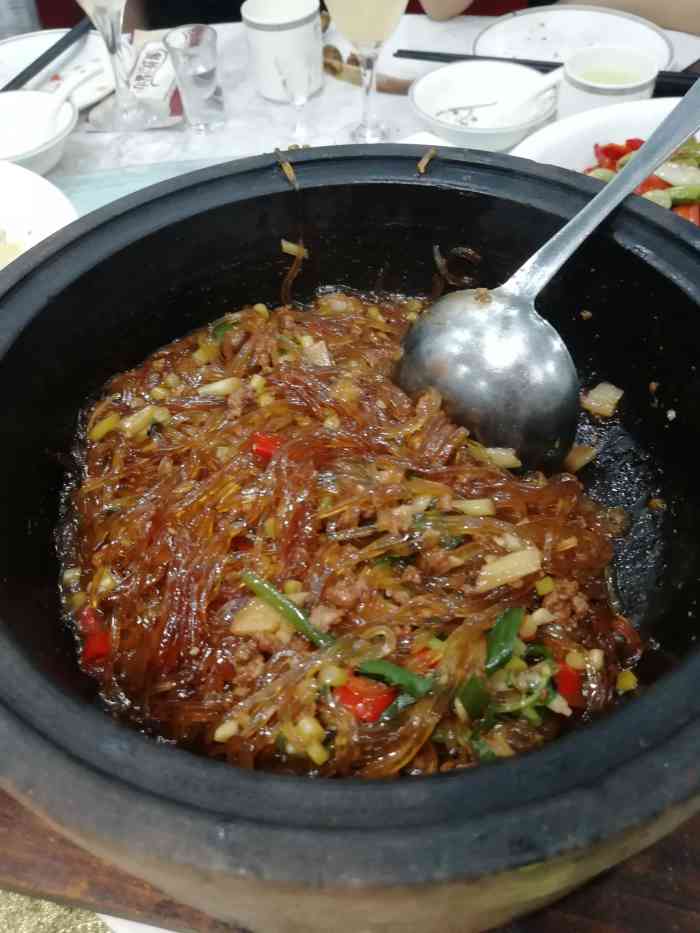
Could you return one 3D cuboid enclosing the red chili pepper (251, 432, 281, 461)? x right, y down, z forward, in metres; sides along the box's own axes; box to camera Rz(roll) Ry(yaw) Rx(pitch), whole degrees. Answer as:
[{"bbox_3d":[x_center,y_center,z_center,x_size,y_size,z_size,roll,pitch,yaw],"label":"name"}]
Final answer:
[{"bbox_3d":[-0.032,-0.007,0.280,0.013,0.007,0.010,9,51,10],"label":"red chili pepper"}]

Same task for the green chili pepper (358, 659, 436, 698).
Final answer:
[{"bbox_3d":[0.013,0.064,0.218,0.024,0.008,0.006,18,52,16],"label":"green chili pepper"}]

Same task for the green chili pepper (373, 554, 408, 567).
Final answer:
[{"bbox_3d":[0.014,0.032,0.248,0.014,0.005,0.005,-7,50,-3],"label":"green chili pepper"}]

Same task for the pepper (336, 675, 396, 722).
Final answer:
[{"bbox_3d":[0.005,0.069,0.216,0.018,0.009,0.014,4,51,6],"label":"pepper"}]

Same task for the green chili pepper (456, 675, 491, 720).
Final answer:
[{"bbox_3d":[0.037,0.070,0.218,0.009,0.008,0.014,13,51,13],"label":"green chili pepper"}]

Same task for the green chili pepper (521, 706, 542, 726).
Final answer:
[{"bbox_3d":[0.054,0.075,0.217,0.004,0.005,0.006,-21,52,-16],"label":"green chili pepper"}]

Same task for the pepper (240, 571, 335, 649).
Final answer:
[{"bbox_3d":[-0.020,0.046,0.230,0.040,0.006,0.005,33,57,26],"label":"pepper"}]

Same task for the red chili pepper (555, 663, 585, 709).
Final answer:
[{"bbox_3d":[0.066,0.067,0.220,0.008,0.008,0.014,-3,50,1],"label":"red chili pepper"}]

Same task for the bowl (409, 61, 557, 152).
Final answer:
[{"bbox_3d":[0.107,-0.284,0.602,0.120,0.047,0.120,-1,50,2],"label":"bowl"}]

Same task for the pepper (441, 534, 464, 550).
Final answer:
[{"bbox_3d":[0.035,0.027,0.249,0.008,0.006,0.005,-5,49,-3],"label":"pepper"}]

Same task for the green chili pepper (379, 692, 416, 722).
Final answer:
[{"bbox_3d":[0.015,0.073,0.219,0.013,0.006,0.004,-28,54,-21],"label":"green chili pepper"}]

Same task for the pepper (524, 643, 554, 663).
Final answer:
[{"bbox_3d":[0.059,0.058,0.225,0.009,0.007,0.006,0,49,1],"label":"pepper"}]

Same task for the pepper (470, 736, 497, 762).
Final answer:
[{"bbox_3d":[0.039,0.084,0.214,0.005,0.006,0.008,-31,55,-23],"label":"pepper"}]

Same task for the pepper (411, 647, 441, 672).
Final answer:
[{"bbox_3d":[0.024,0.059,0.222,0.010,0.007,0.007,-14,51,-9],"label":"pepper"}]

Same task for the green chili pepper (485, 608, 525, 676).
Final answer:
[{"bbox_3d":[0.048,0.054,0.226,0.007,0.007,0.023,21,54,19],"label":"green chili pepper"}]

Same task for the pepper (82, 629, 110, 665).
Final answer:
[{"bbox_3d":[-0.083,0.060,0.240,0.009,0.007,0.012,-6,50,-3],"label":"pepper"}]

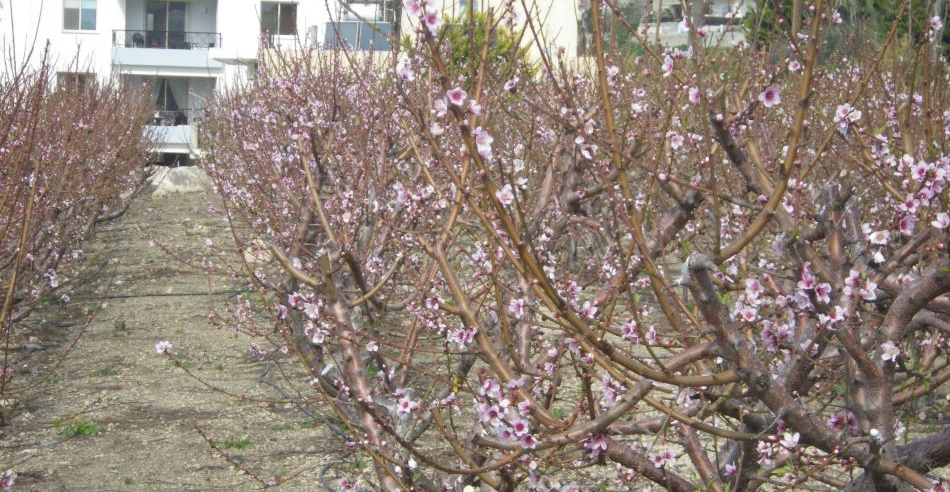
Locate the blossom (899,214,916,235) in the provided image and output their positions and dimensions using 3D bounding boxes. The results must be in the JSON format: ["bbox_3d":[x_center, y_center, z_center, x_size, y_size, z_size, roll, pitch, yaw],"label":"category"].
[{"bbox_3d":[0.747,-0.037,5.000,0.034,0.037,0.020,0,3,-37],"label":"blossom"}]

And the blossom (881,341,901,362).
[{"bbox_3d":[0.717,0.182,5.000,0.035,0.035,0.020,1,-6,0],"label":"blossom"}]

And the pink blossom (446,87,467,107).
[{"bbox_3d":[-0.032,-0.259,5.050,0.035,0.034,0.020,1,0,0],"label":"pink blossom"}]

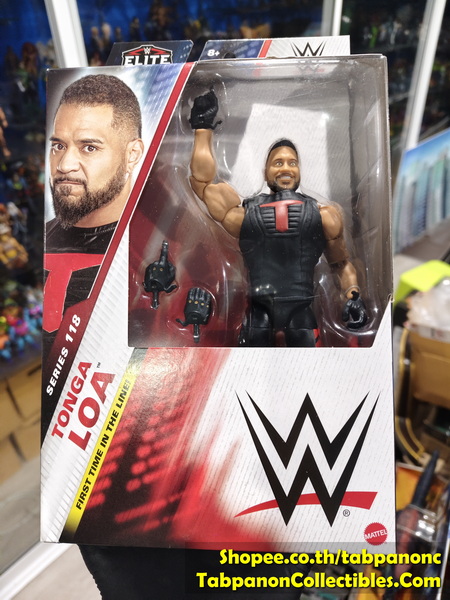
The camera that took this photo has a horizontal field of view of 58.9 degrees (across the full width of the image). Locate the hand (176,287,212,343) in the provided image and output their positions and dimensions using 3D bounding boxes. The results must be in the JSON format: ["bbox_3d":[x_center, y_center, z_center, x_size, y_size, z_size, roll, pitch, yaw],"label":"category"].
[{"bbox_3d":[-0.015,0.007,0.195,0.017,0.027,0.013,3,-2,4],"label":"hand"}]

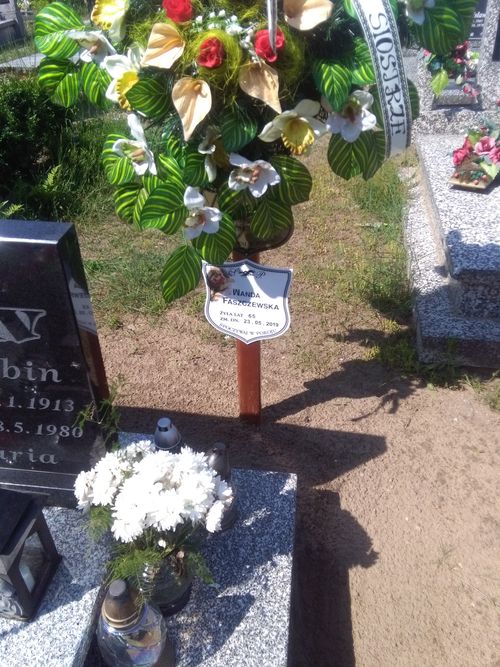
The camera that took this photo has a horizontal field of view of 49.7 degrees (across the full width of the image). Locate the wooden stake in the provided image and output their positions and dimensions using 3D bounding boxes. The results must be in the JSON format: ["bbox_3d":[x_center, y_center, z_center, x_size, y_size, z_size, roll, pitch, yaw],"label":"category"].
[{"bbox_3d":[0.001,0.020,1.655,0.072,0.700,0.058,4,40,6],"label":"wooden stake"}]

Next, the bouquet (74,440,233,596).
[{"bbox_3d":[-0.178,0.330,0.995,0.285,0.280,0.270,3,40,5],"label":"bouquet"}]

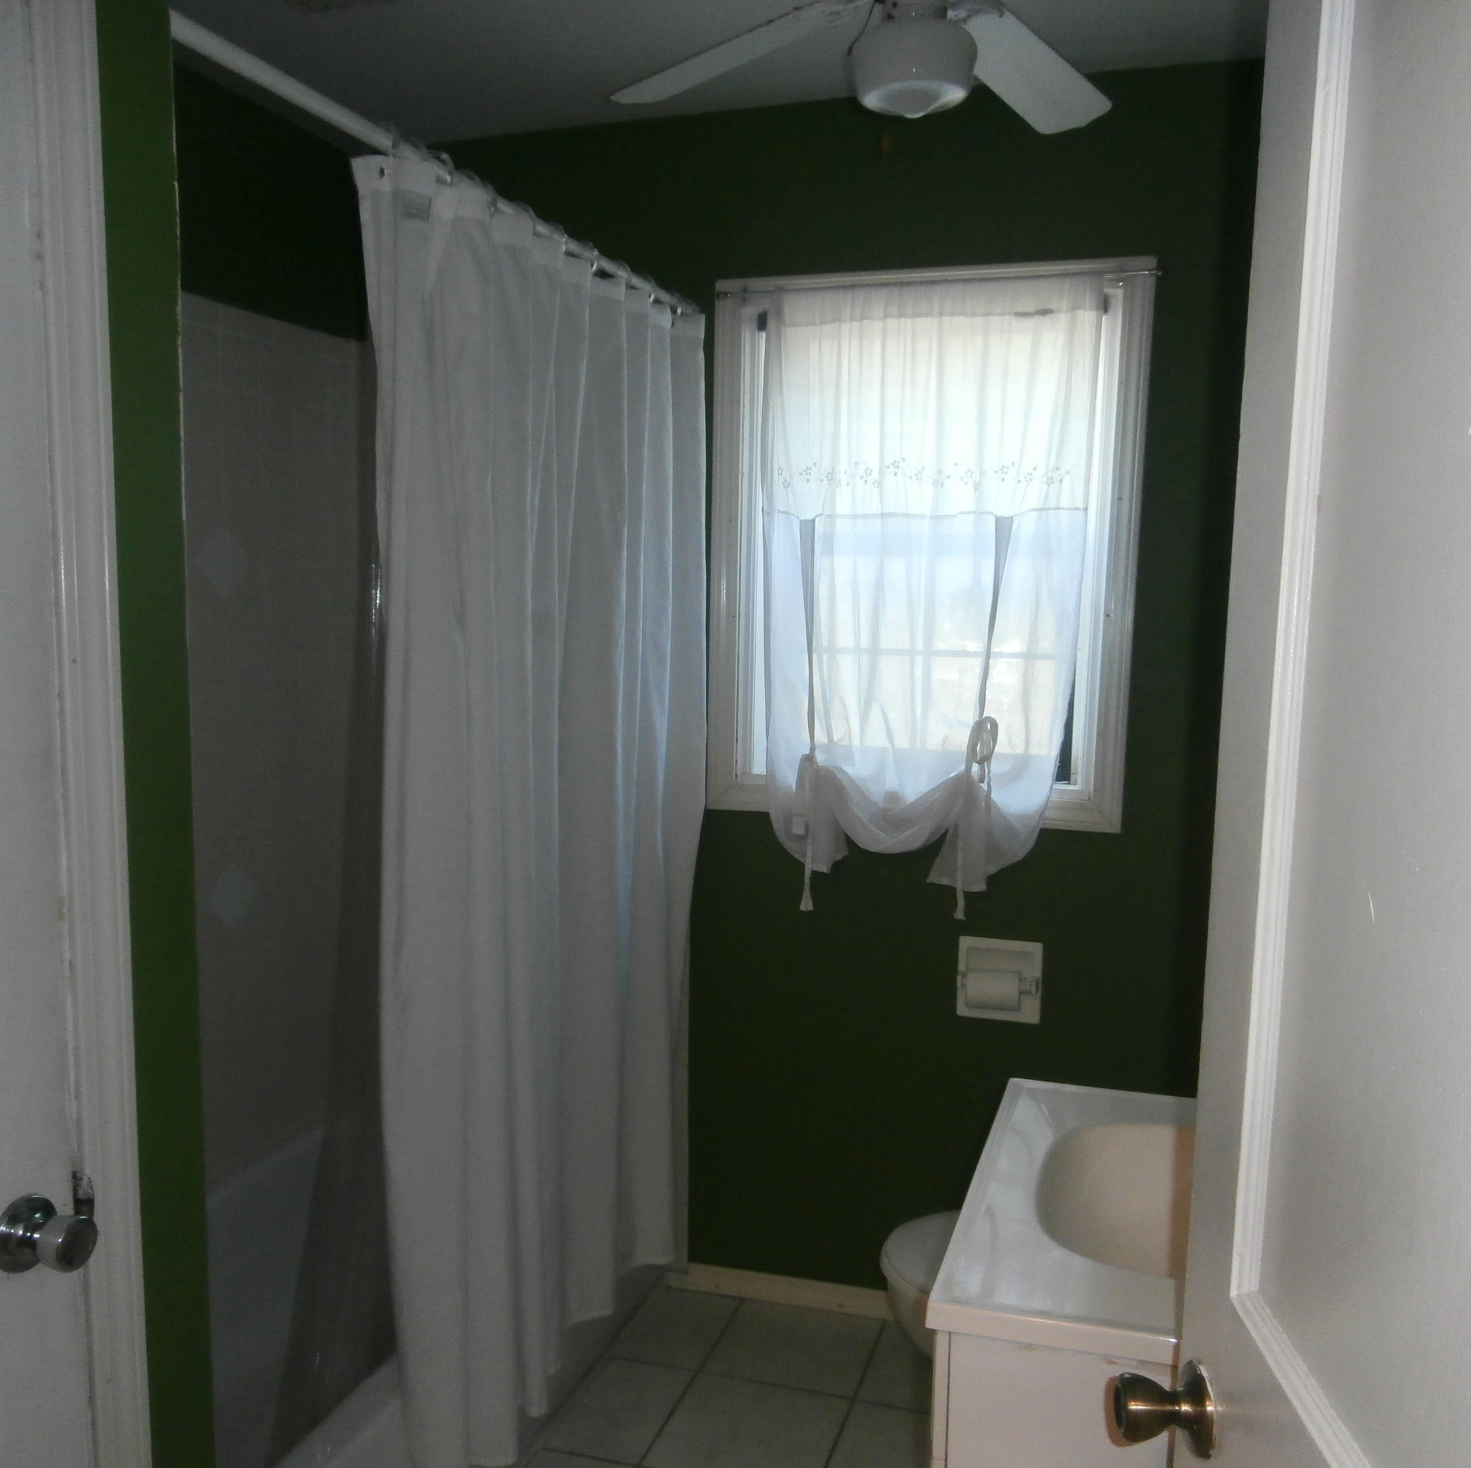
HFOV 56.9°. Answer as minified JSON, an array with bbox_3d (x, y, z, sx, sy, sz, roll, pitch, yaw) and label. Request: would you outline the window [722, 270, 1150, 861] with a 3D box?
[{"bbox_3d":[0.354,-0.355,2.635,0.830,1.055,0.090,3,6,18],"label":"window"}]

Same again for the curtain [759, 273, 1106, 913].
[{"bbox_3d":[0.351,-0.247,2.567,0.620,1.201,0.080,3,6,18],"label":"curtain"}]

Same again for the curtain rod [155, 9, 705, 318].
[{"bbox_3d":[-0.304,-0.756,1.990,0.027,0.027,1.520,3,7,17],"label":"curtain rod"}]

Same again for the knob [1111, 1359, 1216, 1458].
[{"bbox_3d":[0.306,0.487,0.980,0.061,0.066,0.066,1,6,2],"label":"knob"}]

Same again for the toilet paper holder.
[{"bbox_3d":[0.513,0.479,2.637,0.161,0.158,0.070,3,6,18],"label":"toilet paper holder"}]

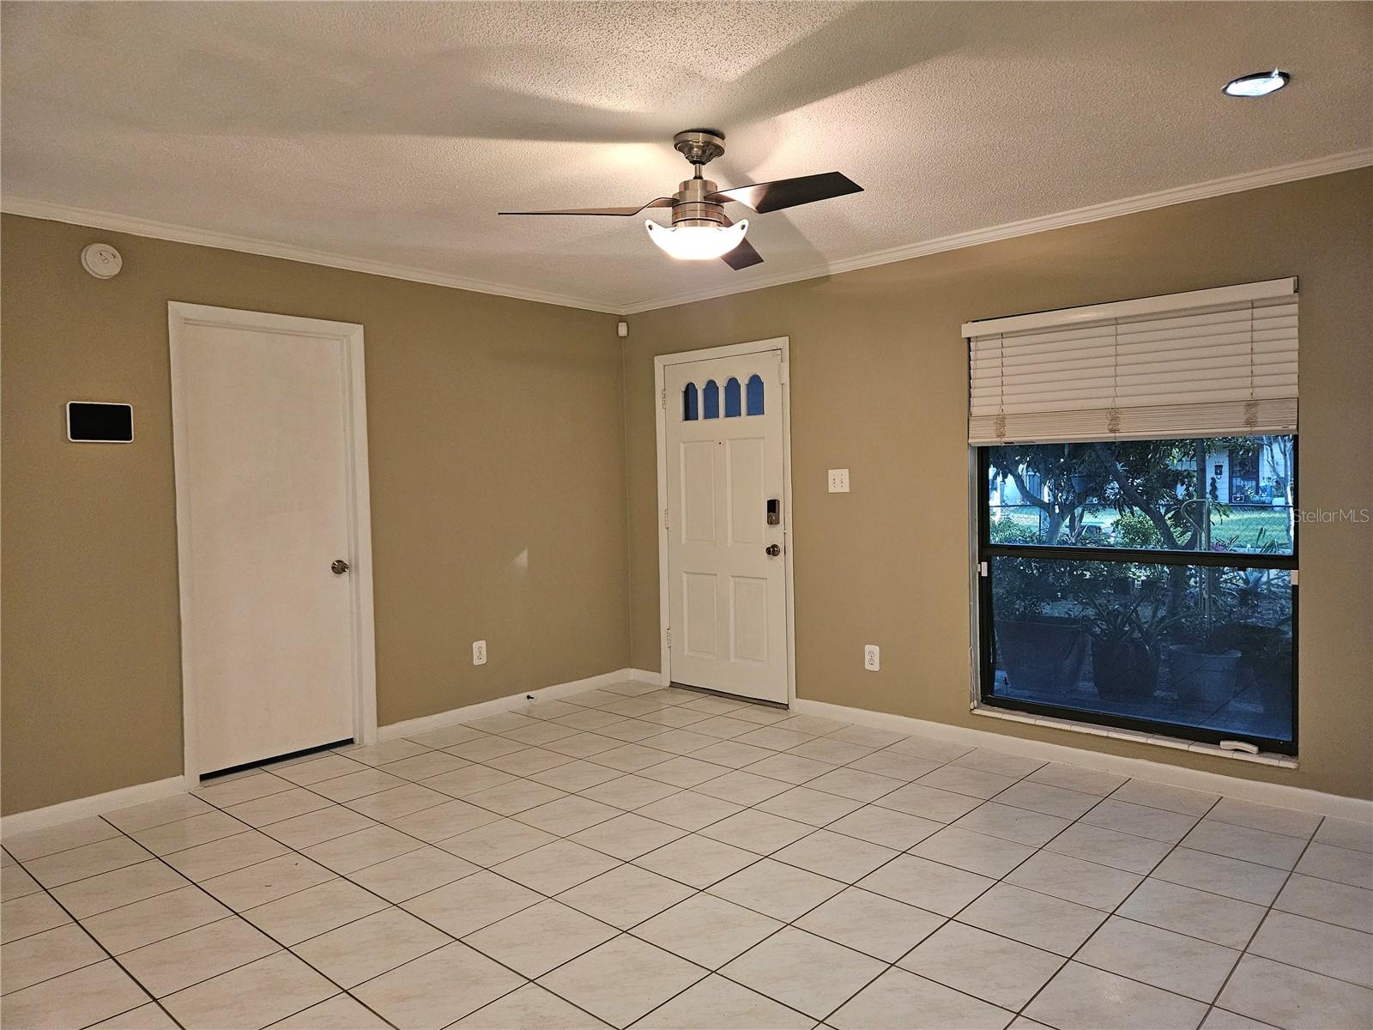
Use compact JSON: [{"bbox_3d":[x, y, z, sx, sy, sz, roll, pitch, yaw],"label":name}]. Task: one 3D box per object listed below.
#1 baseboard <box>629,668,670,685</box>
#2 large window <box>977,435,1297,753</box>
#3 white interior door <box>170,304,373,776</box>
[{"bbox_3d":[-0.249,1.056,5.908,0.328,0.086,0.017,1,3,42],"label":"baseboard"},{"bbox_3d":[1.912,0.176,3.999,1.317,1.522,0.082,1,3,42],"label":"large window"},{"bbox_3d":[-1.933,0.124,4.326,0.103,2.120,0.910,1,3,42],"label":"white interior door"}]

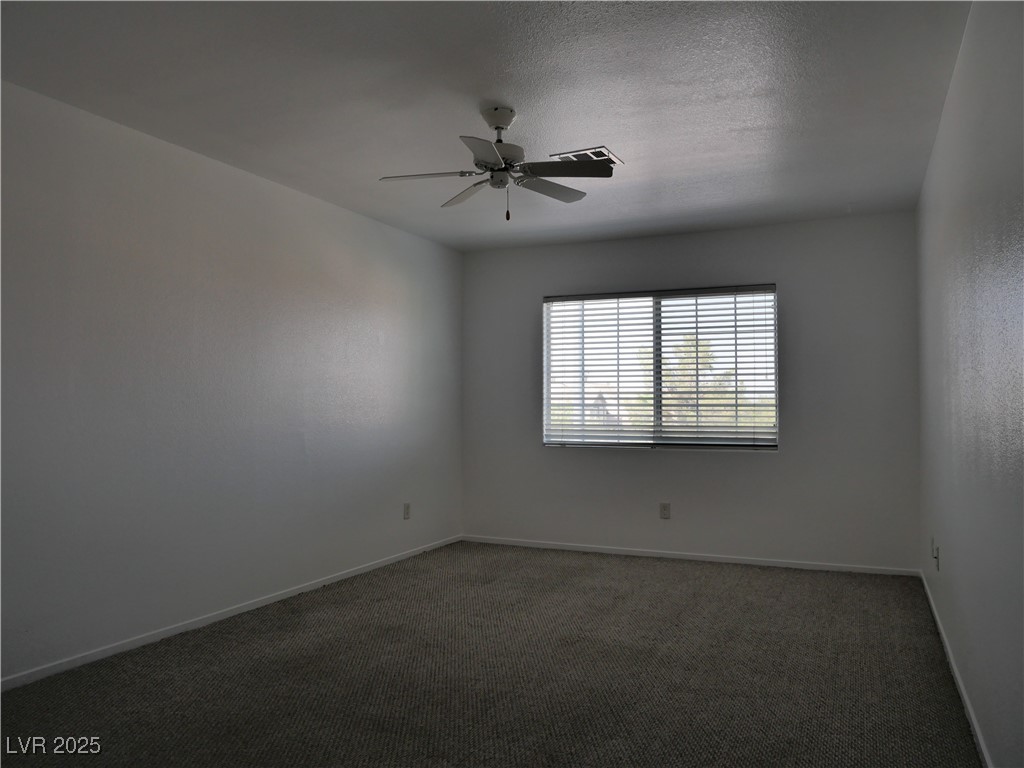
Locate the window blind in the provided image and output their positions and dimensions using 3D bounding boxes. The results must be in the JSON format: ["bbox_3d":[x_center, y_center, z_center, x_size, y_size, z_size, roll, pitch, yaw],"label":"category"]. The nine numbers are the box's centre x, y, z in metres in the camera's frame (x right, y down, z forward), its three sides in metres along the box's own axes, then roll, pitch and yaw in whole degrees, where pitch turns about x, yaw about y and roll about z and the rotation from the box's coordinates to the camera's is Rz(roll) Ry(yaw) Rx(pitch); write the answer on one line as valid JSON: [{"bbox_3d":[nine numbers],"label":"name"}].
[{"bbox_3d":[1.085,-0.118,5.440,1.780,1.185,0.060,-1,-2,23],"label":"window blind"}]

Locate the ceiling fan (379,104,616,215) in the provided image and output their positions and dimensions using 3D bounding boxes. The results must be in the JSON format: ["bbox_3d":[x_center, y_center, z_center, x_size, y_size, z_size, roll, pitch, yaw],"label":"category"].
[{"bbox_3d":[-0.068,-0.990,3.180,1.040,0.460,1.040,-1,-2,23],"label":"ceiling fan"}]

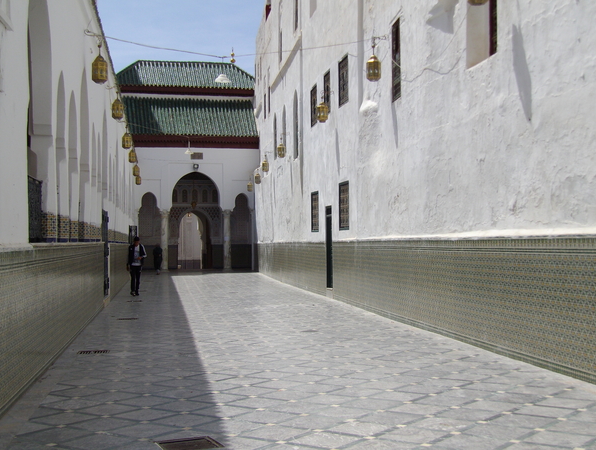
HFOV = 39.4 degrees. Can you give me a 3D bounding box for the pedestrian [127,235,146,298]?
[{"bbox_3d":[-4.835,1.234,24.985,0.560,1.740,0.380,-1,-1,-9],"label":"pedestrian"}]

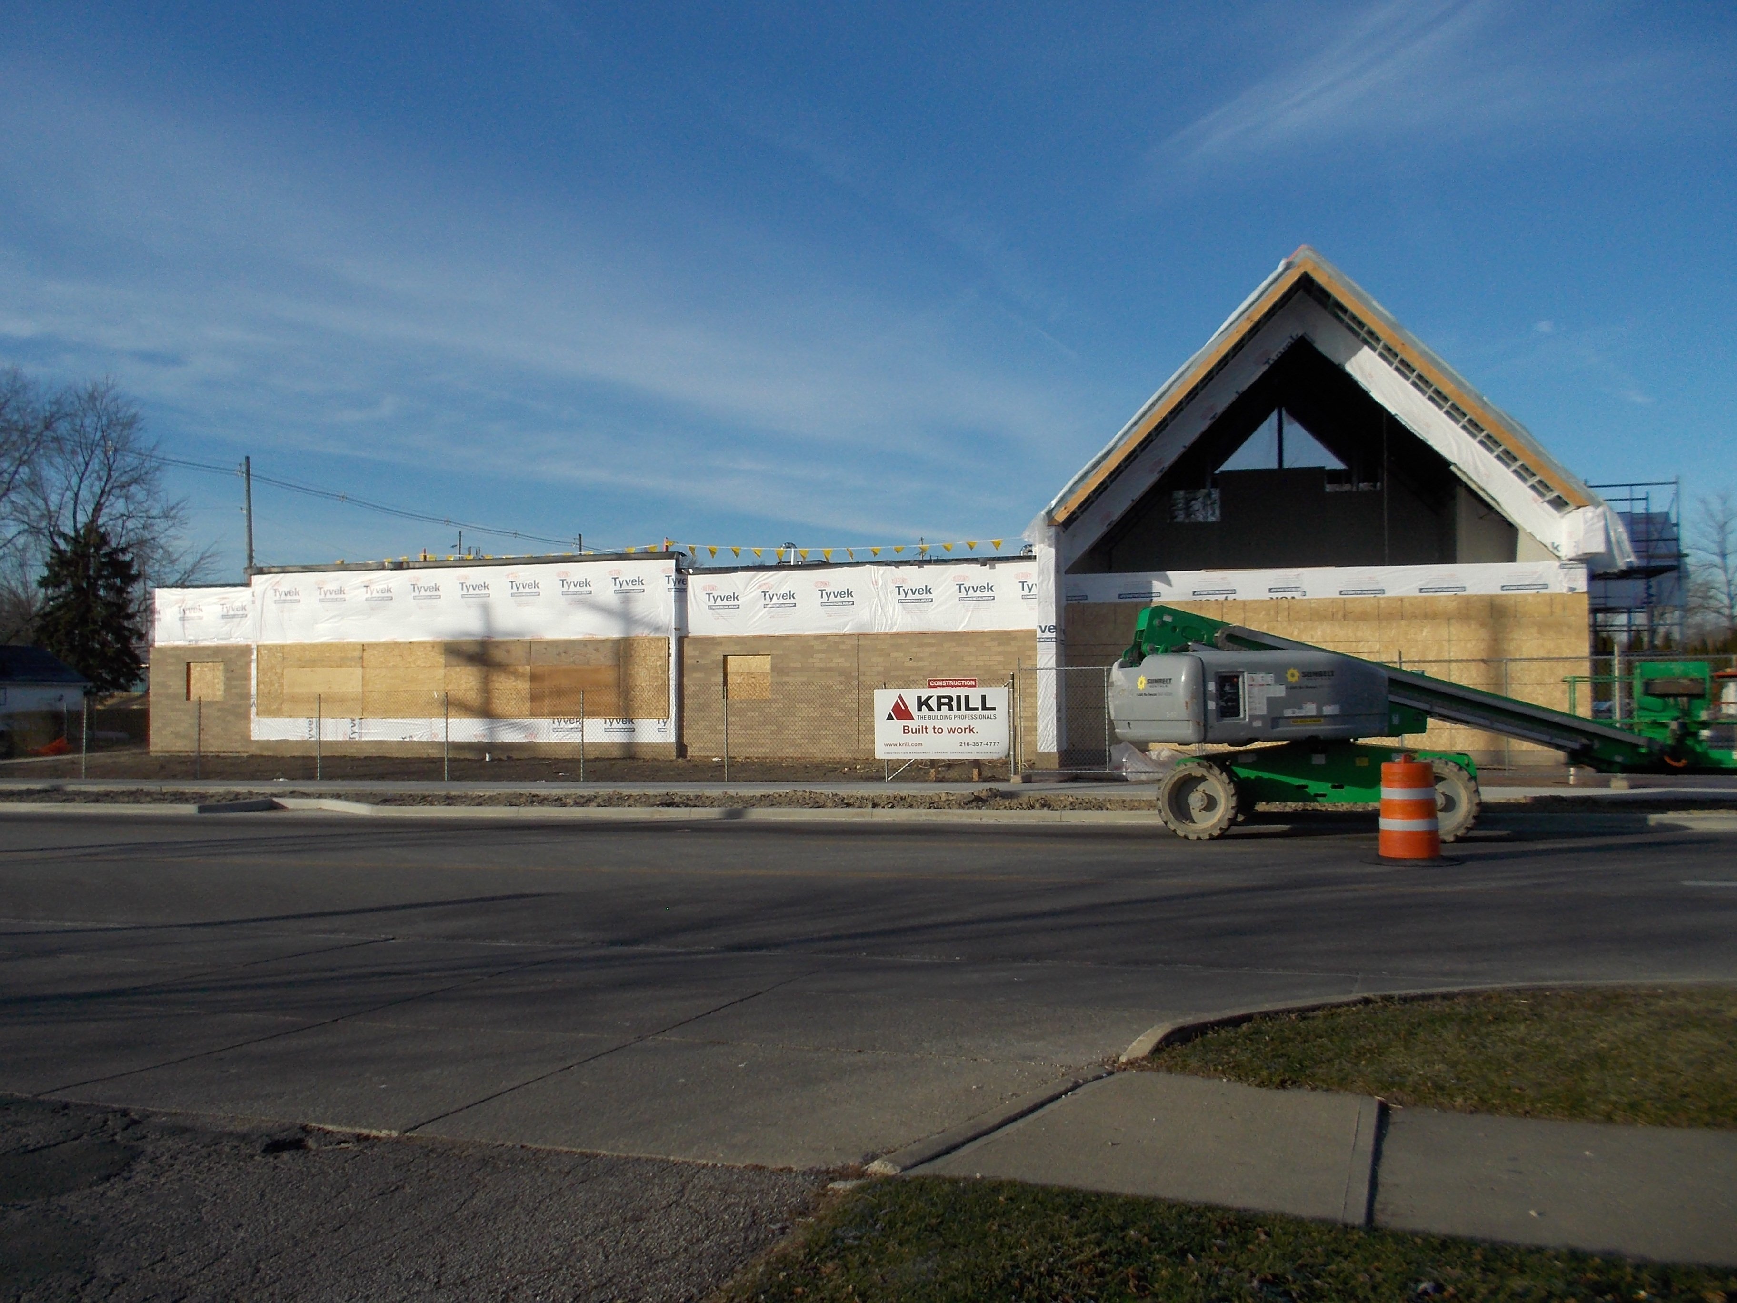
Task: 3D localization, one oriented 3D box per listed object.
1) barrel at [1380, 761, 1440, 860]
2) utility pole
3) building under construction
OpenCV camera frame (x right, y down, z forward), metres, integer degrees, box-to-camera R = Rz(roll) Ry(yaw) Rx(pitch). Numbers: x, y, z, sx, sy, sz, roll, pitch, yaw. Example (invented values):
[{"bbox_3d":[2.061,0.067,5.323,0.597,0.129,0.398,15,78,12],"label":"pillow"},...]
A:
[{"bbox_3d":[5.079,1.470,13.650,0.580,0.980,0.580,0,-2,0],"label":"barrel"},{"bbox_3d":[-25.548,-2.283,59.802,0.300,11.500,0.300,0,-2,0],"label":"utility pole"},{"bbox_3d":[-0.783,-2.327,37.863,33.277,9.989,15.500,-1,-2,14],"label":"building under construction"}]

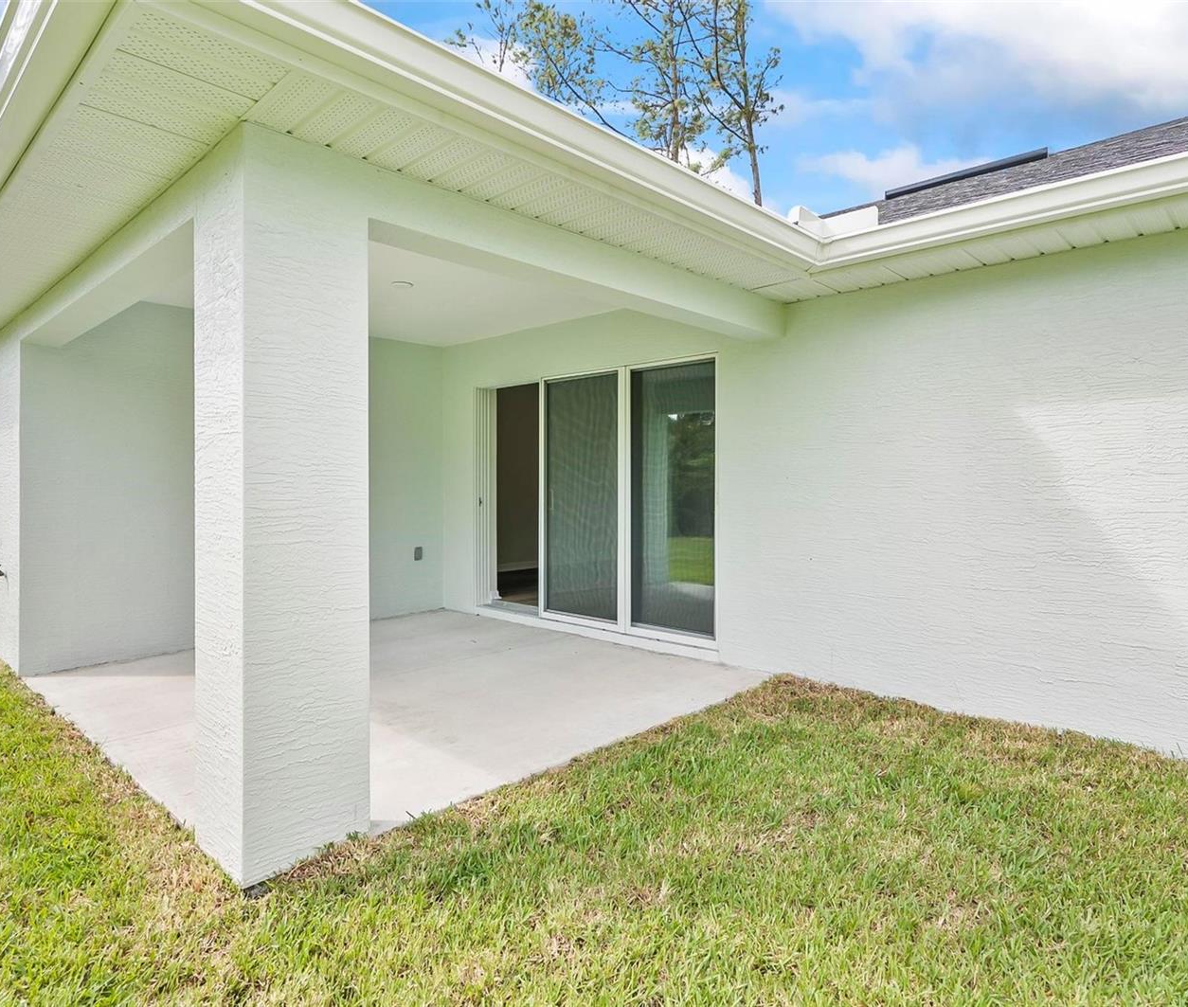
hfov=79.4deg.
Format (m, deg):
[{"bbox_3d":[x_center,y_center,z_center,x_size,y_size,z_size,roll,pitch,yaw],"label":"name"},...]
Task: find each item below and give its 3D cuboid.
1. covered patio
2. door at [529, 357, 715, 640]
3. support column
[{"bbox_3d":[-1.264,1.166,4.660,3.674,0.100,3.322,1,2,43],"label":"covered patio"},{"bbox_3d":[0.191,-0.039,5.604,1.865,1.999,0.100,1,2,43],"label":"door"},{"bbox_3d":[-1.068,0.009,2.467,0.435,2.319,0.413,1,2,43],"label":"support column"}]

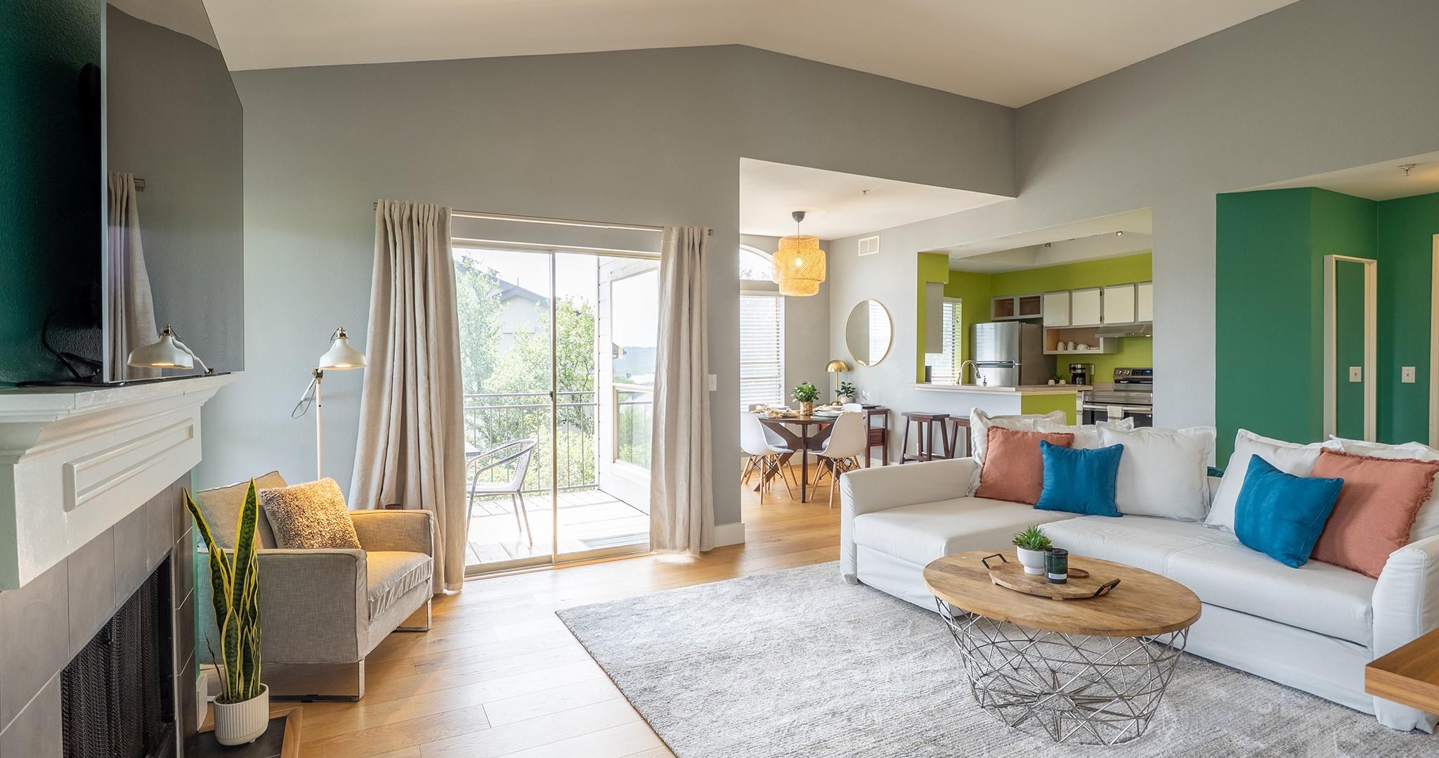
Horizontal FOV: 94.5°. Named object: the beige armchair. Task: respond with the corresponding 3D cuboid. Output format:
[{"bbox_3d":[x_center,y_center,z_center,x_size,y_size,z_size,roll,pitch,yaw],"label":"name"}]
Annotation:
[{"bbox_3d":[-1.777,0.844,2.895,0.780,0.800,0.700,0,2,-1],"label":"beige armchair"}]

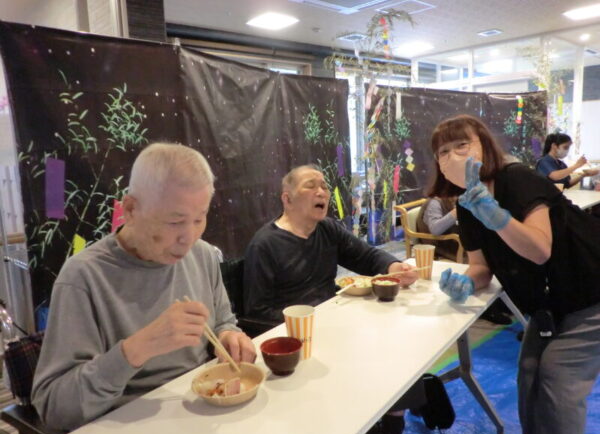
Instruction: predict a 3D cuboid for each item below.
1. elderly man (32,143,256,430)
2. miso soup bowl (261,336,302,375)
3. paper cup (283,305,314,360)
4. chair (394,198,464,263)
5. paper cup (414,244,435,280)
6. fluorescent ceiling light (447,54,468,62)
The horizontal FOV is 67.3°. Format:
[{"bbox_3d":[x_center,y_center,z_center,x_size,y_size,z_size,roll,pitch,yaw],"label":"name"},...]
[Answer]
[{"bbox_3d":[-0.265,0.481,1.043,0.680,1.240,0.520,5,12,38],"label":"elderly man"},{"bbox_3d":[-0.042,0.347,1.106,0.101,0.064,0.101,-2,9,0],"label":"miso soup bowl"},{"bbox_3d":[0.000,0.304,1.179,0.084,0.123,0.084,-2,9,0],"label":"paper cup"},{"bbox_3d":[1.044,0.295,3.246,0.570,0.790,0.570,5,12,38],"label":"chair"},{"bbox_3d":[0.492,0.183,1.787,0.084,0.125,0.084,-2,9,0],"label":"paper cup"},{"bbox_3d":[2.969,-2.901,8.209,0.420,0.060,0.420,-10,12,-40],"label":"fluorescent ceiling light"}]

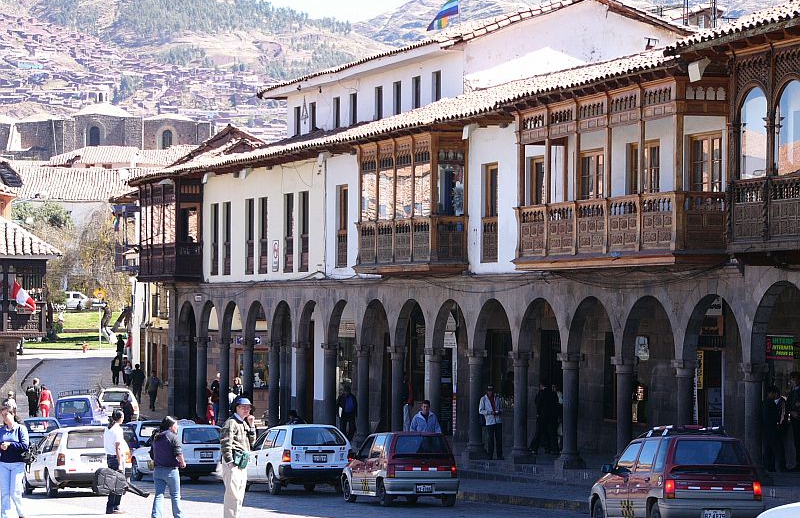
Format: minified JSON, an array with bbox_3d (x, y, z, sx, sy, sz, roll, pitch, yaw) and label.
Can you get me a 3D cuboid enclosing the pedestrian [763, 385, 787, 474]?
[{"bbox_3d":[7.385,3.343,51.500,0.500,1.690,0.380,1,-1,-10],"label":"pedestrian"}]

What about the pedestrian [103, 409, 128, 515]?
[{"bbox_3d":[-4.420,3.160,40.500,0.360,1.630,0.450,1,-1,-38],"label":"pedestrian"}]

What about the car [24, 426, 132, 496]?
[{"bbox_3d":[-7.236,4.434,58.015,1.660,1.460,4.200,1,-1,-18],"label":"car"}]

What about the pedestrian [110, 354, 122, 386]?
[{"bbox_3d":[-14.655,5.712,135.000,0.550,1.660,0.420,0,-1,-8],"label":"pedestrian"}]

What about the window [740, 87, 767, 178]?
[{"bbox_3d":[5.861,-2.078,42.919,0.120,1.495,1.022,0,-1,-19],"label":"window"}]

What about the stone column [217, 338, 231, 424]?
[{"bbox_3d":[-5.415,3.903,80.579,0.460,2.962,0.460,0,-1,-19],"label":"stone column"}]

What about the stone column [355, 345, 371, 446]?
[{"bbox_3d":[-0.990,3.655,69.858,0.480,2.660,0.480,0,-1,0],"label":"stone column"}]

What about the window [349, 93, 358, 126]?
[{"bbox_3d":[-1.292,-4.289,76.458,0.150,1.100,0.710,1,-1,-18],"label":"window"}]

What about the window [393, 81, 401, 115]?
[{"bbox_3d":[-0.011,-4.372,71.396,0.150,0.929,0.681,0,-1,-19],"label":"window"}]

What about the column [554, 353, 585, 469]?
[{"bbox_3d":[3.470,3.080,53.000,0.500,2.320,0.550,0,-1,-18],"label":"column"}]

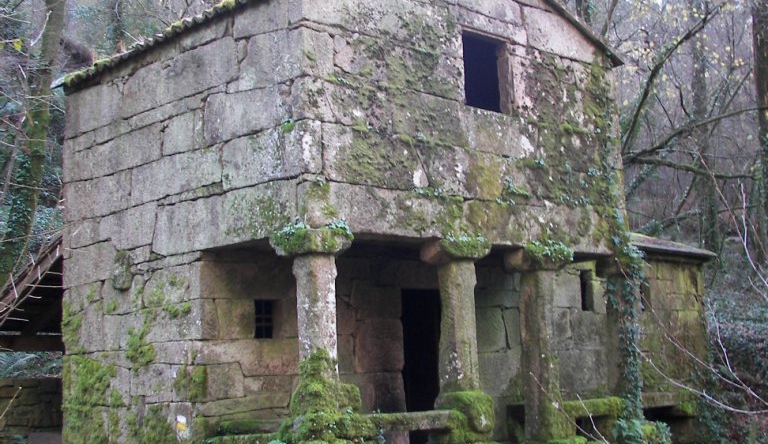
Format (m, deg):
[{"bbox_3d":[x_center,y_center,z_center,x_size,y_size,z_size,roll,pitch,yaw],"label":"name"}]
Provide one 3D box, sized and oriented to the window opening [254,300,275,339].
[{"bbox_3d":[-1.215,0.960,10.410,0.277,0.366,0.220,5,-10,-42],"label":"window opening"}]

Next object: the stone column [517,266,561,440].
[{"bbox_3d":[1.566,1.323,10.791,0.290,1.736,0.290,5,-10,-42],"label":"stone column"}]

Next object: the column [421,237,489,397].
[{"bbox_3d":[0.689,0.888,10.043,0.455,1.480,0.455,5,-10,-42],"label":"column"}]

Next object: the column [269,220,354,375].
[{"bbox_3d":[-0.591,0.656,8.887,0.485,1.219,0.485,5,-10,-42],"label":"column"}]

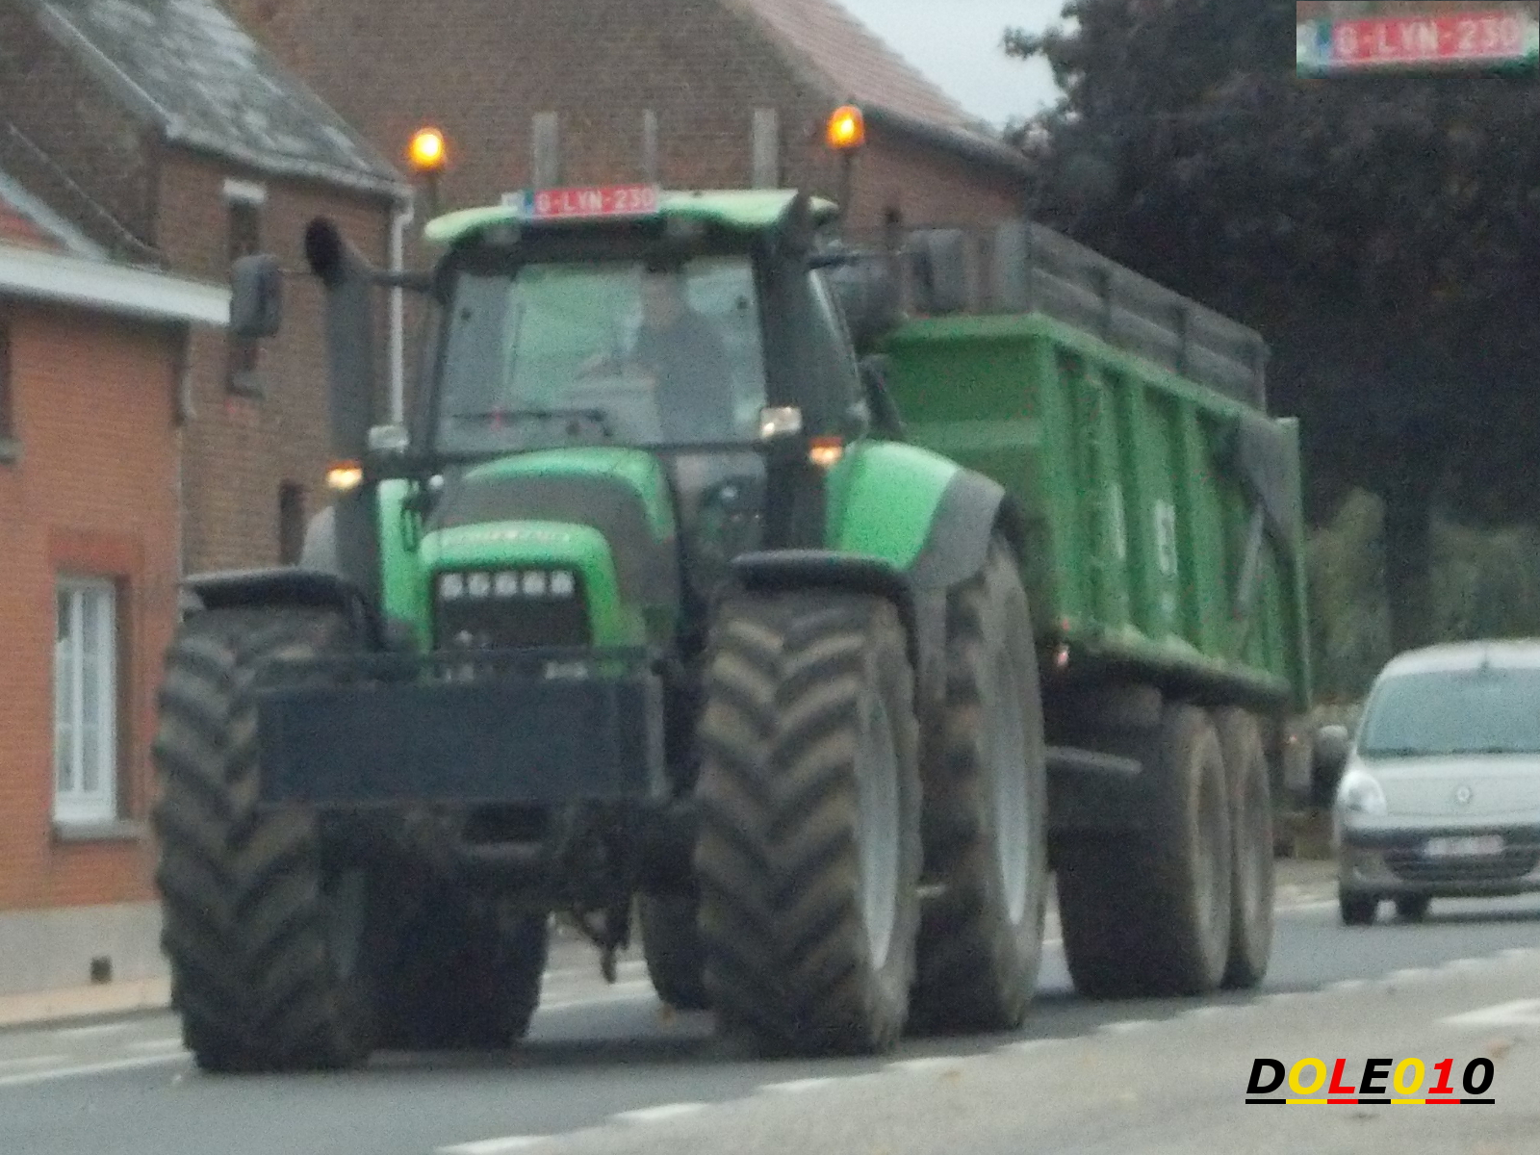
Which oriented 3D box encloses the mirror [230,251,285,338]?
[{"bbox_3d":[-1.890,-1.037,21.300,0.180,0.310,0.100,-2,-2,12],"label":"mirror"}]

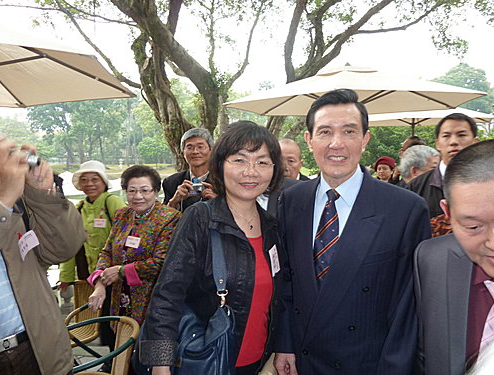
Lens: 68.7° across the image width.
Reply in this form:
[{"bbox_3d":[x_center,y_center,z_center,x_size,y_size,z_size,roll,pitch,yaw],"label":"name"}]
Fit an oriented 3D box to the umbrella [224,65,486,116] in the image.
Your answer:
[{"bbox_3d":[1.140,-0.124,4.224,2.450,2.570,2.750,2,7,18],"label":"umbrella"}]

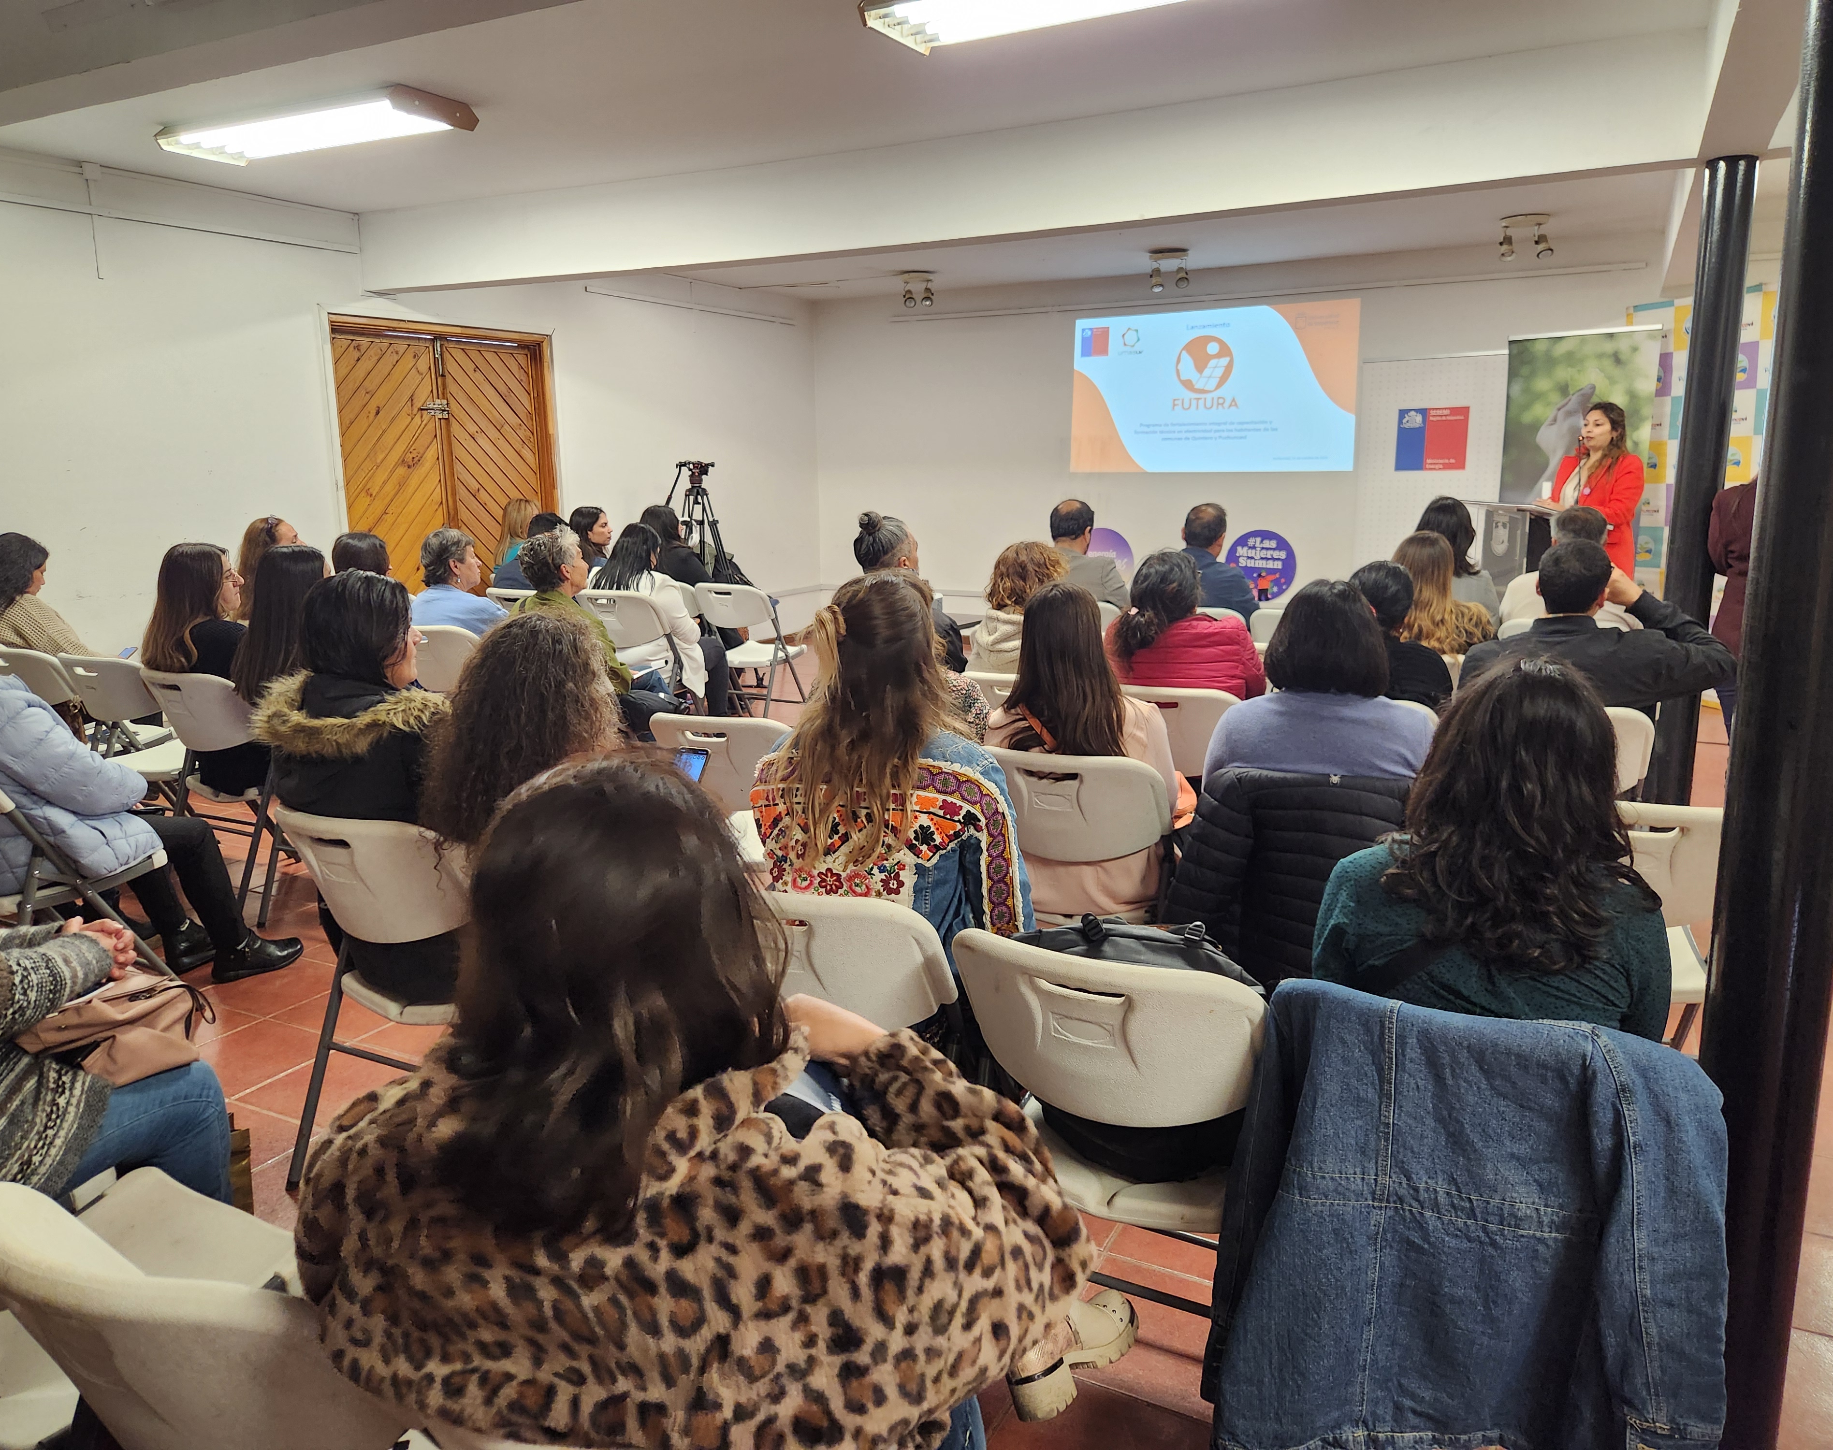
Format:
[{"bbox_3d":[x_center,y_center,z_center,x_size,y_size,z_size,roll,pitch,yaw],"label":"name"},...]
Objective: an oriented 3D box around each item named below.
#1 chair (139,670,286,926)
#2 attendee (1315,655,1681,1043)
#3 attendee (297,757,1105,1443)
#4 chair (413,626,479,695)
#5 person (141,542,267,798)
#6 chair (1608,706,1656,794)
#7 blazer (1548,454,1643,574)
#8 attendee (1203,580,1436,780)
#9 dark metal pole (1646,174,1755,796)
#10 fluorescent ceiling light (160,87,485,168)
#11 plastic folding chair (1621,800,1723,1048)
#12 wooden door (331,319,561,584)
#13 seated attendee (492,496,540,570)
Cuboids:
[{"bbox_3d":[-2.380,0.211,4.523,0.470,0.850,0.520,6,13,27],"label":"chair"},{"bbox_3d":[0.839,0.493,1.855,0.470,1.250,0.750,5,13,28],"label":"attendee"},{"bbox_3d":[-0.044,0.628,1.332,0.580,1.260,0.950,7,13,31],"label":"attendee"},{"bbox_3d":[-1.958,0.003,5.526,0.470,0.850,0.520,5,13,25],"label":"chair"},{"bbox_3d":[-2.265,-0.034,4.665,0.480,1.270,0.800,6,13,29],"label":"person"},{"bbox_3d":[1.849,0.294,3.747,0.460,0.800,0.500,5,13,27],"label":"chair"},{"bbox_3d":[3.564,-1.054,6.755,0.330,0.780,0.450,-4,12,-13],"label":"blazer"},{"bbox_3d":[0.974,0.253,3.155,0.500,1.250,0.800,6,13,27],"label":"attendee"},{"bbox_3d":[2.705,-0.686,4.480,0.145,2.400,0.145,5,13,27],"label":"dark metal pole"},{"bbox_3d":[-2.313,-2.284,4.925,1.260,0.100,0.430,5,13,27],"label":"fluorescent ceiling light"},{"bbox_3d":[1.452,0.514,2.670,0.470,0.850,0.510,4,13,24],"label":"plastic folding chair"},{"bbox_3d":[-2.667,-1.183,7.607,0.120,2.260,1.640,5,13,27],"label":"wooden door"},{"bbox_3d":[-2.272,-0.783,8.329,0.480,1.280,0.800,6,13,29],"label":"seated attendee"}]

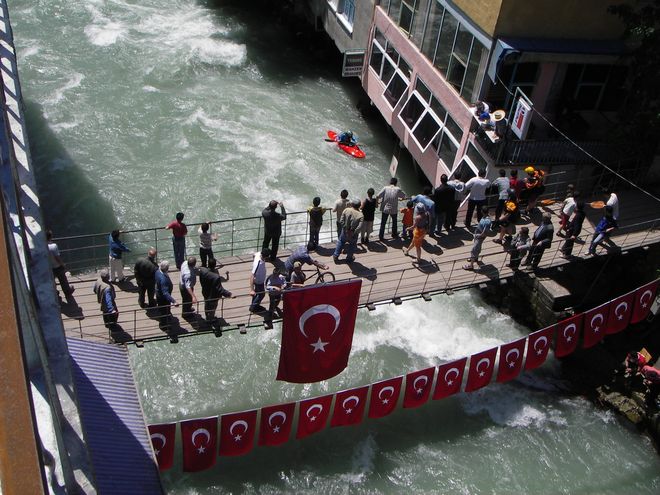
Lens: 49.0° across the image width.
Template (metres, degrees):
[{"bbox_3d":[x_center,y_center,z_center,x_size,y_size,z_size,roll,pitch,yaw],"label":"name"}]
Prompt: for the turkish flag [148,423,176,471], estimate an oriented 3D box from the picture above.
[{"bbox_3d":[-3.036,3.559,12.857,0.710,1.040,0.120,-11,31,-24],"label":"turkish flag"}]

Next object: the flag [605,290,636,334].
[{"bbox_3d":[6.714,1.605,16.864,0.700,1.040,0.100,-12,30,-25],"label":"flag"}]

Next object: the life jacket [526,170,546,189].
[{"bbox_3d":[5.474,-1.804,19.300,0.340,0.500,0.450,16,37,11],"label":"life jacket"}]

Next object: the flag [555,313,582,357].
[{"bbox_3d":[5.342,2.055,16.339,0.700,1.040,0.100,-12,30,-25],"label":"flag"}]

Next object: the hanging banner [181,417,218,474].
[{"bbox_3d":[-2.190,3.394,12.432,0.700,1.040,0.100,-12,25,-25],"label":"hanging banner"}]

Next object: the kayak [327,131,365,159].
[{"bbox_3d":[0.680,-4.182,29.500,0.680,0.420,2.380,-20,45,-32],"label":"kayak"}]

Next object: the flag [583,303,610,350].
[{"bbox_3d":[6.222,1.854,17.095,0.710,1.040,0.120,-11,29,-24],"label":"flag"}]

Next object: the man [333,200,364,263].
[{"bbox_3d":[0.439,-0.382,16.750,0.580,1.760,0.600,30,42,27],"label":"man"}]

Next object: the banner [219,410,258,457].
[{"bbox_3d":[-1.625,3.334,12.931,0.700,1.040,0.100,-12,37,-25],"label":"banner"}]

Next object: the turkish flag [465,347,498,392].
[{"bbox_3d":[3.360,2.725,16.131,0.710,1.040,0.120,-11,34,-24],"label":"turkish flag"}]

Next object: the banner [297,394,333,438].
[{"bbox_3d":[-0.309,3.380,14.489,0.710,1.040,0.120,-11,39,-24],"label":"banner"}]

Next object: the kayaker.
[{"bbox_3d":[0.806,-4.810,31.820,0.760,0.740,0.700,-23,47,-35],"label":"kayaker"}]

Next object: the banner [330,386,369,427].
[{"bbox_3d":[0.407,3.289,14.854,0.710,1.040,0.120,-11,39,-24],"label":"banner"}]

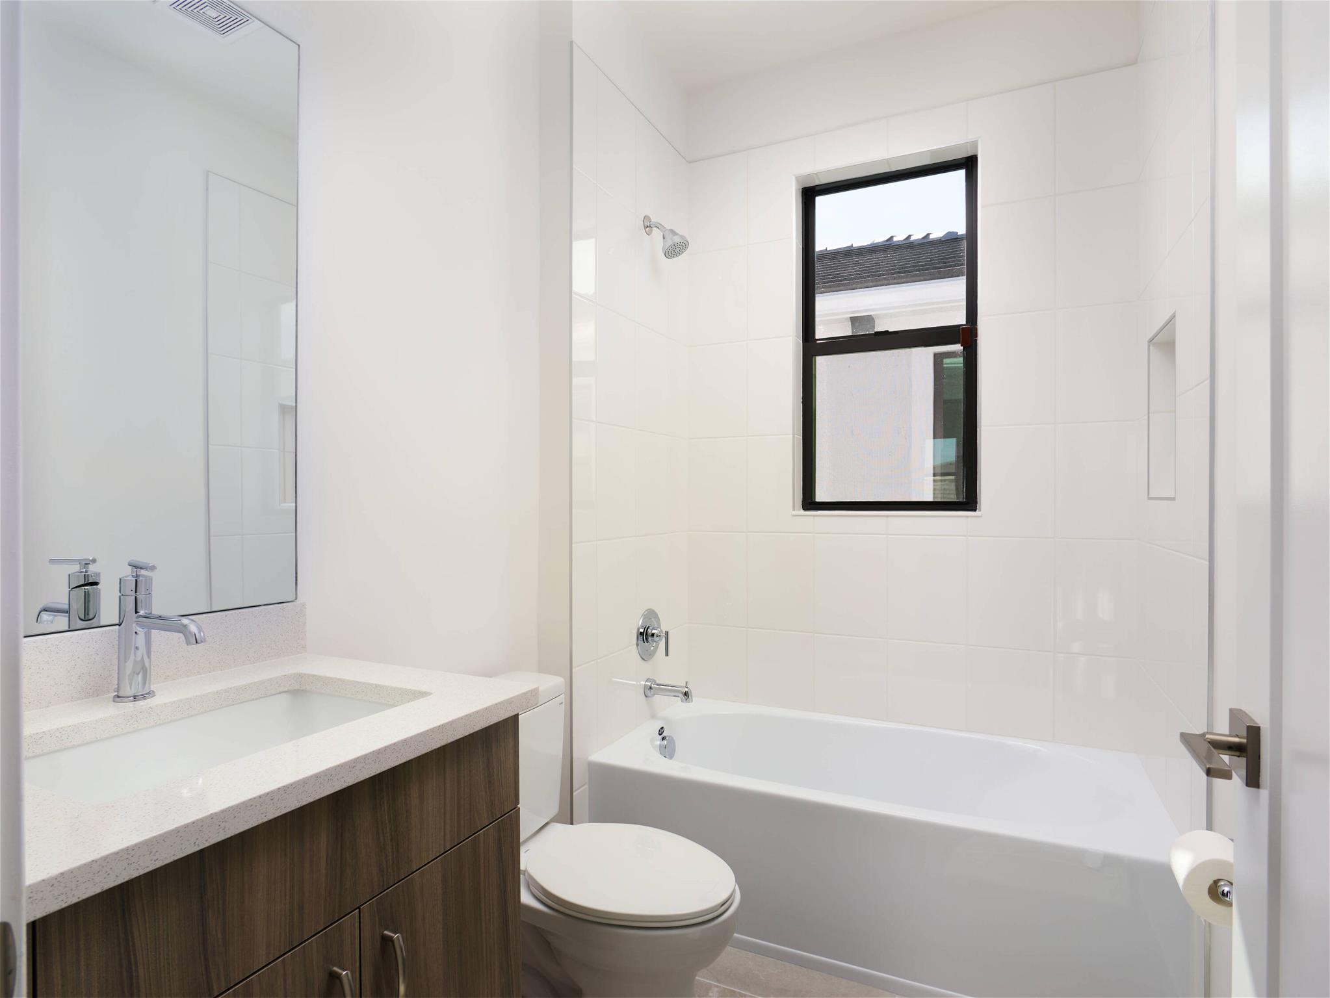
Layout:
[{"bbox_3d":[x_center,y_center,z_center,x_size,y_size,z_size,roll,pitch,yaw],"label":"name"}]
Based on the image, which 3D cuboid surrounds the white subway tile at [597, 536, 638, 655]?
[{"bbox_3d":[-0.155,0.308,2.216,0.010,0.360,0.259,0,0,25],"label":"white subway tile"}]

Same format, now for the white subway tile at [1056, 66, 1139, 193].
[{"bbox_3d":[1.326,-1.133,2.129,0.219,0.360,0.010,0,0,25],"label":"white subway tile"}]

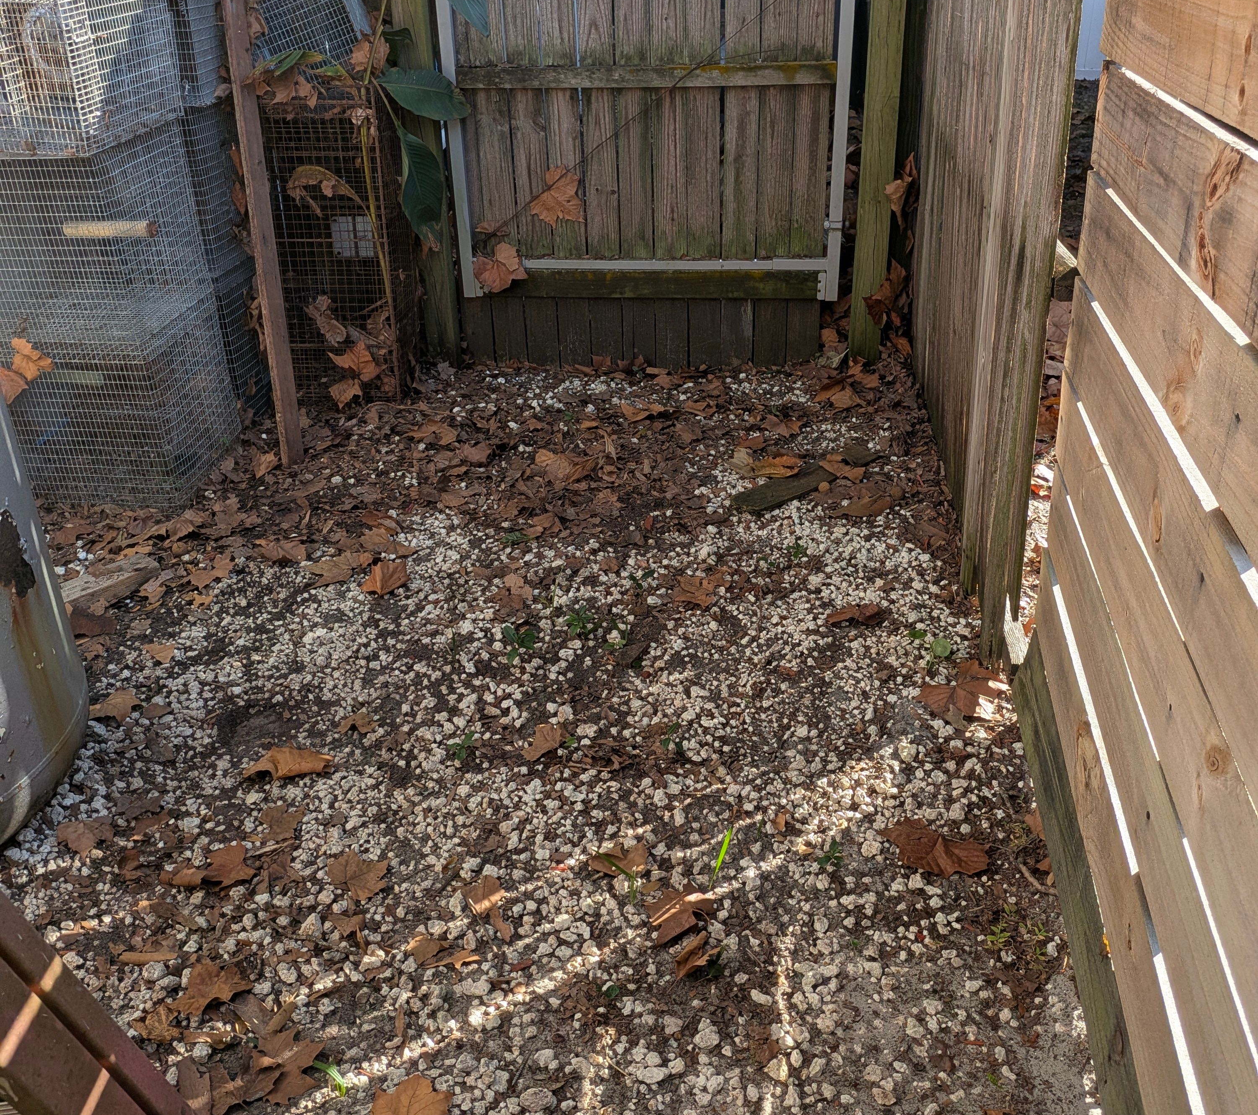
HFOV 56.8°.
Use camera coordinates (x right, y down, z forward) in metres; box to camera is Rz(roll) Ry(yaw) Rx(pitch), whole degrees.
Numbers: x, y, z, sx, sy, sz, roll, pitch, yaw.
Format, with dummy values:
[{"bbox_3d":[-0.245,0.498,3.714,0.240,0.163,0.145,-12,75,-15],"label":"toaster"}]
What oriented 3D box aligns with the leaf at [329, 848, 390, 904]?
[{"bbox_3d":[-0.401,0.473,1.739,0.097,0.025,0.089,16,33,29],"label":"leaf"}]

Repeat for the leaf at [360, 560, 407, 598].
[{"bbox_3d":[-0.529,0.039,2.541,0.099,0.045,0.116,21,36,36],"label":"leaf"}]

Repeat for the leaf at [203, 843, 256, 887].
[{"bbox_3d":[-0.607,0.465,1.771,0.082,0.035,0.072,-2,27,0],"label":"leaf"}]

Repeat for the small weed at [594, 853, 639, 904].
[{"bbox_3d":[-0.022,0.465,1.683,0.065,0.066,0.050,-2,28,0],"label":"small weed"}]

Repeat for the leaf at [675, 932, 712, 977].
[{"bbox_3d":[0.088,0.537,1.567,0.070,0.040,0.036,-25,36,-36],"label":"leaf"}]

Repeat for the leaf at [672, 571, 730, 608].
[{"bbox_3d":[0.157,0.063,2.498,0.124,0.030,0.143,-2,27,0],"label":"leaf"}]

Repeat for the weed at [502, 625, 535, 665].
[{"bbox_3d":[-0.217,0.171,2.288,0.065,0.055,0.072,-2,27,0],"label":"weed"}]

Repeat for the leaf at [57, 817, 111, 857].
[{"bbox_3d":[-0.866,0.442,1.840,0.098,0.025,0.073,-2,27,0],"label":"leaf"}]

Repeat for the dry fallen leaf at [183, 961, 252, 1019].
[{"bbox_3d":[-0.552,0.576,1.558,0.090,0.035,0.076,-2,27,0],"label":"dry fallen leaf"}]

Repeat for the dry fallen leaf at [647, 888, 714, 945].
[{"bbox_3d":[0.073,0.494,1.648,0.105,0.040,0.086,-10,29,-15],"label":"dry fallen leaf"}]

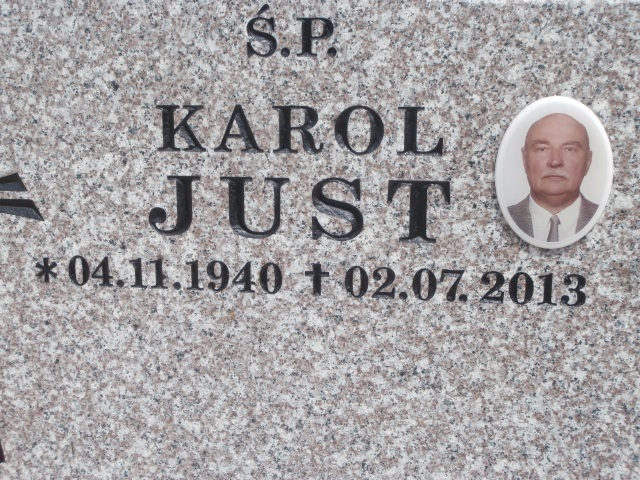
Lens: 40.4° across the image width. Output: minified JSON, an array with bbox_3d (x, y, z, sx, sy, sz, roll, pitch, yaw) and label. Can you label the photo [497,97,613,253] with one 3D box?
[{"bbox_3d":[0.183,-0.052,0.681,0.090,0.120,0.010,3,9,10],"label":"photo"}]

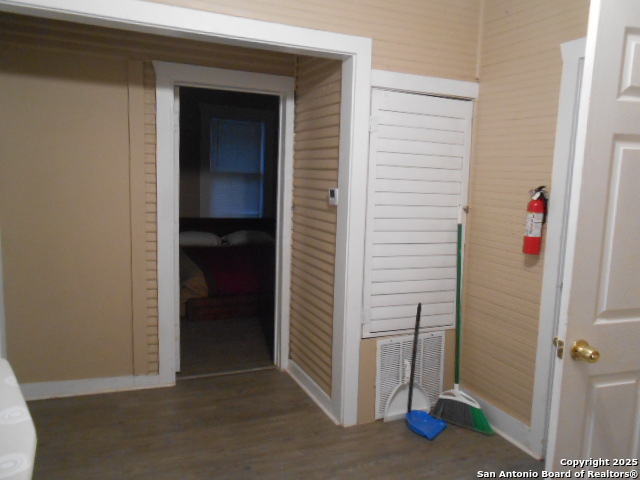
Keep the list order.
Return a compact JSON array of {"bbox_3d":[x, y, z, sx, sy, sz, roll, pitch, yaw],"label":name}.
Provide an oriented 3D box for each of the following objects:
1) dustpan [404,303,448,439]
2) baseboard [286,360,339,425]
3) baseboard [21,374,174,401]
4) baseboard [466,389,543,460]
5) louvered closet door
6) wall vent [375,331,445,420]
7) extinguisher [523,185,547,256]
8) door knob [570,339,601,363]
[{"bbox_3d":[0.623,0.744,2.806,0.220,0.735,0.230,7,8,38],"label":"dustpan"},{"bbox_3d":[-0.064,0.988,3.236,0.022,0.115,0.885,-1,7,-23],"label":"baseboard"},{"bbox_3d":[-1.452,0.958,3.179,0.920,0.102,0.022,-1,7,-21],"label":"baseboard"},{"bbox_3d":[1.051,1.058,2.822,0.022,0.134,0.645,-1,7,-23],"label":"baseboard"},{"bbox_3d":[0.588,-0.135,2.840,0.693,1.418,0.035,-1,7,-23],"label":"louvered closet door"},{"bbox_3d":[0.566,0.835,2.954,0.492,0.490,0.022,-1,7,-23],"label":"wall vent"},{"bbox_3d":[1.109,-0.100,2.476,0.108,0.352,0.103,-2,8,-33],"label":"extinguisher"},{"bbox_3d":[0.820,0.348,1.470,0.062,0.062,0.062,0,7,-16],"label":"door knob"}]

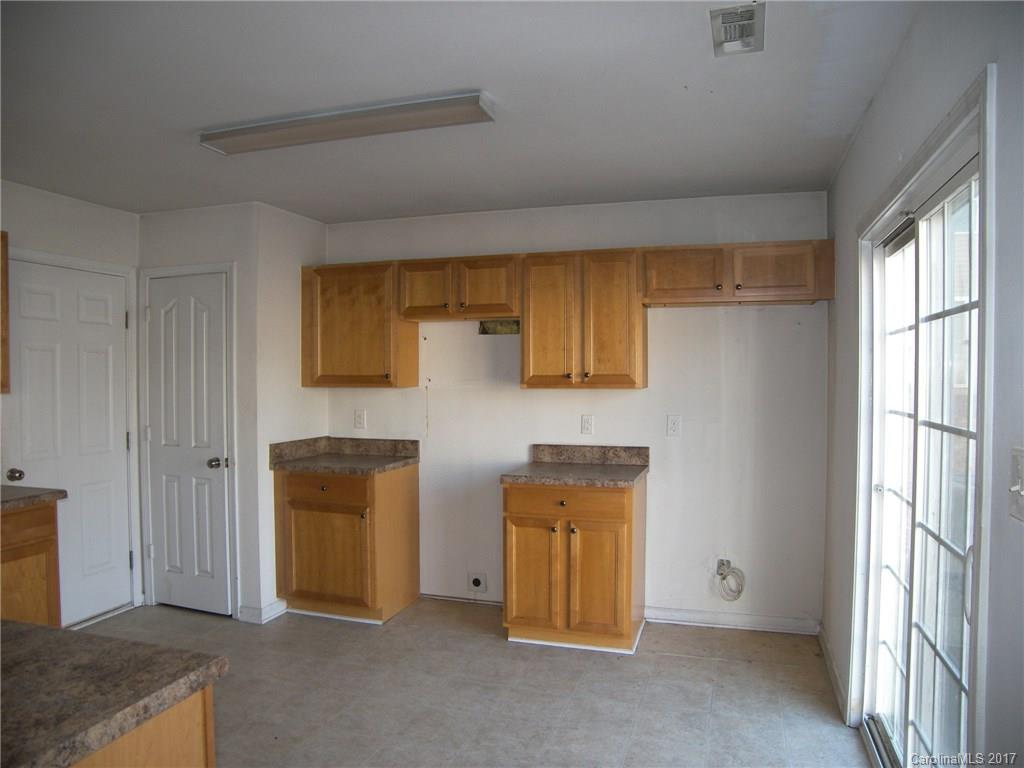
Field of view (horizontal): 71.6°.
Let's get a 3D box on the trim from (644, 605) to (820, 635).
[{"bbox_3d":[1.245,1.346,4.049,0.949,0.085,0.022,0,2,17],"label":"trim"}]

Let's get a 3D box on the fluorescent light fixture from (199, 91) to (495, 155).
[{"bbox_3d":[-0.668,-0.999,2.749,1.220,0.052,0.165,0,1,17],"label":"fluorescent light fixture"}]

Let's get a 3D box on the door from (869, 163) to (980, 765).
[{"bbox_3d":[1.221,0.441,2.108,0.095,1.970,1.500,0,1,17],"label":"door"}]

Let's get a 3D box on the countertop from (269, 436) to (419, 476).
[{"bbox_3d":[-1.006,0.440,4.382,0.690,0.146,0.630,0,1,17],"label":"countertop"}]

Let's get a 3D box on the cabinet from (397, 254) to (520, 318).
[{"bbox_3d":[-0.277,-0.563,4.293,0.777,0.352,0.323,0,1,17],"label":"cabinet"}]

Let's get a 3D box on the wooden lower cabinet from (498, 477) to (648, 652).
[{"bbox_3d":[0.375,0.961,4.002,0.688,0.877,0.612,0,2,17],"label":"wooden lower cabinet"}]

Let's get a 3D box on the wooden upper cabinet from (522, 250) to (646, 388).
[{"bbox_3d":[0.421,-0.355,4.104,0.674,0.762,0.315,0,2,17],"label":"wooden upper cabinet"}]

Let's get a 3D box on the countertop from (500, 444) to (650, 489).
[{"bbox_3d":[0.371,0.451,3.979,0.714,0.145,0.628,0,2,17],"label":"countertop"}]

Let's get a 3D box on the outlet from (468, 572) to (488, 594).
[{"bbox_3d":[-0.215,1.260,4.471,0.120,0.120,0.020,0,1,17],"label":"outlet"}]

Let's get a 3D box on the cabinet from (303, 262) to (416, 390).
[{"bbox_3d":[-0.968,-0.363,4.515,0.672,0.760,0.323,0,1,17],"label":"cabinet"}]

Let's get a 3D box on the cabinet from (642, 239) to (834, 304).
[{"bbox_3d":[1.203,-0.581,3.851,0.966,0.300,0.315,0,2,17],"label":"cabinet"}]

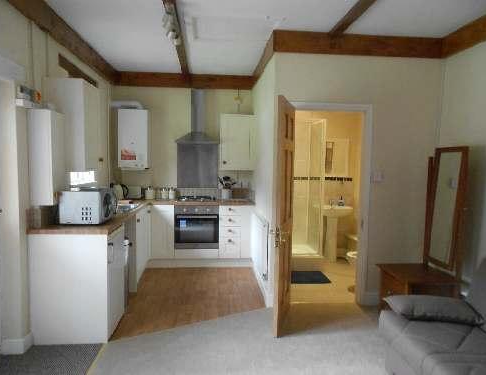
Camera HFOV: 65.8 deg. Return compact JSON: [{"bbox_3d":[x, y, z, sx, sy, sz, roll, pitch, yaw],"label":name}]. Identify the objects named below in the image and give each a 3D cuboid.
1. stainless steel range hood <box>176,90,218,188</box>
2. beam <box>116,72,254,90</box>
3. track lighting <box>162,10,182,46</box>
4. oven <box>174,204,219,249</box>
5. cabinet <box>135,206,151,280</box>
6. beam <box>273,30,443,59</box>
[{"bbox_3d":[-0.633,-0.679,5.306,0.598,1.413,0.510,0,4,-5],"label":"stainless steel range hood"},{"bbox_3d":[-0.841,-1.545,5.448,1.980,0.200,0.070,0,4,-5],"label":"beam"},{"bbox_3d":[-0.621,-1.377,3.280,0.120,0.120,0.680,0,4,-5],"label":"track lighting"},{"bbox_3d":[-0.644,0.519,5.338,0.599,0.604,0.550,0,4,-5],"label":"oven"},{"bbox_3d":[-1.473,0.634,4.485,0.570,0.740,0.870,0,4,-5],"label":"cabinet"},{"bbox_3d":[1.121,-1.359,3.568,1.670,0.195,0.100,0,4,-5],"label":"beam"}]

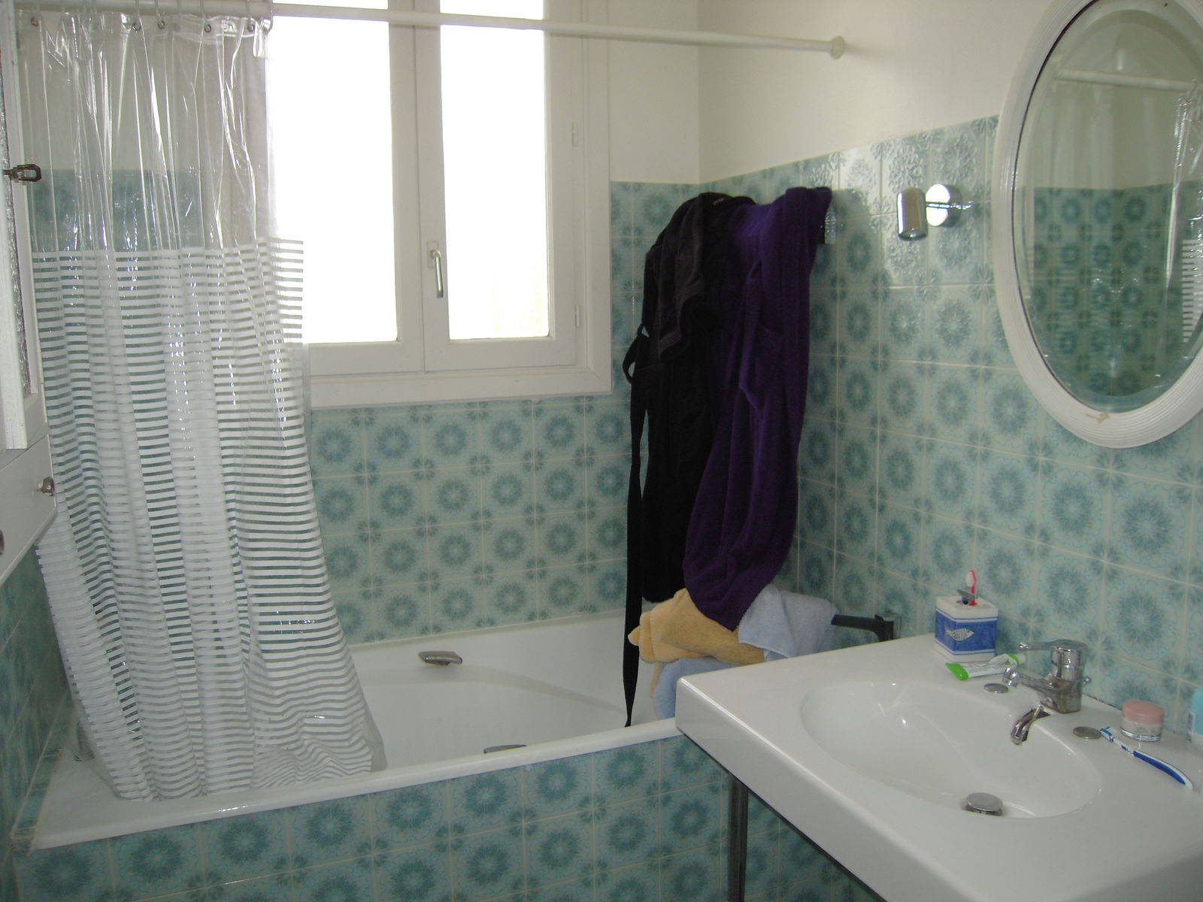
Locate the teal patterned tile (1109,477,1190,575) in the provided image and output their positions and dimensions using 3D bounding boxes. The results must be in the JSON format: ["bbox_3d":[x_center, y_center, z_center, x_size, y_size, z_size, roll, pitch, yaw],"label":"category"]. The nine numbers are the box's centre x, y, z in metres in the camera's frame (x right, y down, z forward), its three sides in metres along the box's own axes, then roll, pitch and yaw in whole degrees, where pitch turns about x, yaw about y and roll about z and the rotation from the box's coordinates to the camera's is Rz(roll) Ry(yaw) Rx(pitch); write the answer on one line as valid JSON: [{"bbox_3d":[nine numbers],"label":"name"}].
[{"bbox_3d":[0.837,0.114,1.481,0.010,0.148,0.148,-4,9,-21],"label":"teal patterned tile"}]

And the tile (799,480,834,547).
[{"bbox_3d":[0.522,0.150,2.337,0.010,0.150,0.150,-4,9,-21],"label":"tile"}]

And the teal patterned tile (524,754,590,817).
[{"bbox_3d":[-0.089,0.682,1.975,0.148,0.123,0.010,-4,9,-21],"label":"teal patterned tile"}]

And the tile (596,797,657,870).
[{"bbox_3d":[0.053,0.805,2.051,0.150,0.150,0.010,-4,9,-21],"label":"tile"}]

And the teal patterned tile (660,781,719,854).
[{"bbox_3d":[0.193,0.809,2.136,0.149,0.151,0.010,-4,9,-21],"label":"teal patterned tile"}]

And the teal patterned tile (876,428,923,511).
[{"bbox_3d":[0.627,0.040,2.031,0.010,0.148,0.148,-4,9,-21],"label":"teal patterned tile"}]

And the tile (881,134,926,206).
[{"bbox_3d":[0.627,-0.571,2.018,0.010,0.151,0.149,-4,9,-21],"label":"tile"}]

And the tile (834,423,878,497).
[{"bbox_3d":[0.574,0.019,2.176,0.010,0.150,0.150,-4,9,-21],"label":"tile"}]

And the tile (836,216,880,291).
[{"bbox_3d":[0.563,-0.428,2.112,0.010,0.150,0.150,-4,9,-21],"label":"tile"}]

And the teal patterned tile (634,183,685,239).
[{"bbox_3d":[0.152,-0.663,2.683,0.150,0.150,0.010,-4,9,-21],"label":"teal patterned tile"}]

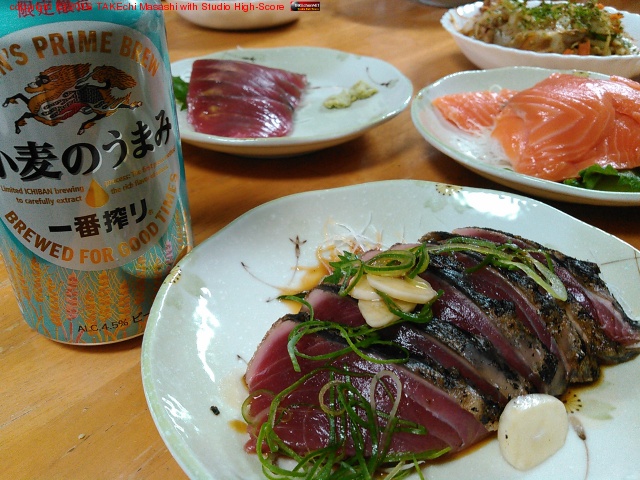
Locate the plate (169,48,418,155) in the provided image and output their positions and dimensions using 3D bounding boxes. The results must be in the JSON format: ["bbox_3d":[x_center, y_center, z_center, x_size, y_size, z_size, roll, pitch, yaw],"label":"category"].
[{"bbox_3d":[-0.031,-0.088,0.365,0.181,0.028,0.181,0,34,0],"label":"plate"}]

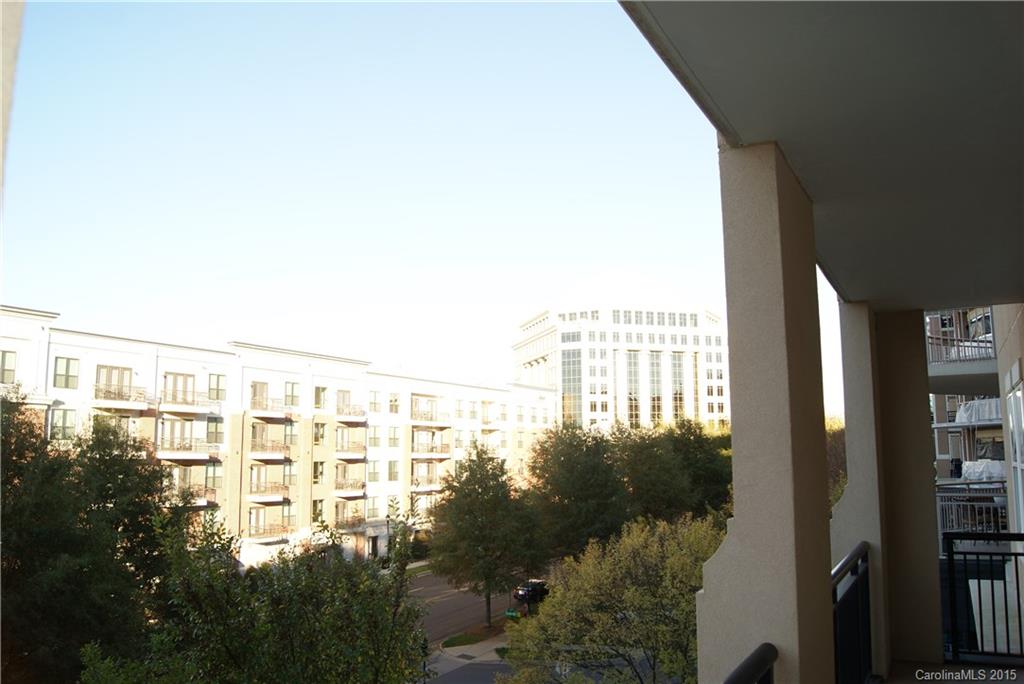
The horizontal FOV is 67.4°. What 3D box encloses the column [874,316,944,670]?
[{"bbox_3d":[3.169,1.123,6.137,0.380,2.770,0.360,-5,-9,30],"label":"column"}]

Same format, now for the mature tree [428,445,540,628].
[{"bbox_3d":[-1.496,10.458,41.643,6.000,9.800,6.000,0,-8,0],"label":"mature tree"}]

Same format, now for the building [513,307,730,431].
[{"bbox_3d":[27.820,15.609,195.475,46.000,43.500,41.000,2,-8,-14],"label":"building"}]

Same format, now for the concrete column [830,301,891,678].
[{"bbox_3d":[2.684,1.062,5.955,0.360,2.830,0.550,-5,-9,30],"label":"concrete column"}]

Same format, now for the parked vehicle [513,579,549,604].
[{"bbox_3d":[1.676,15.854,48.569,1.830,1.480,4.600,-5,-9,31],"label":"parked vehicle"}]

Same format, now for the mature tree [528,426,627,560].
[{"bbox_3d":[4.273,11.210,51.738,7.000,11.400,7.000,0,-8,0],"label":"mature tree"}]

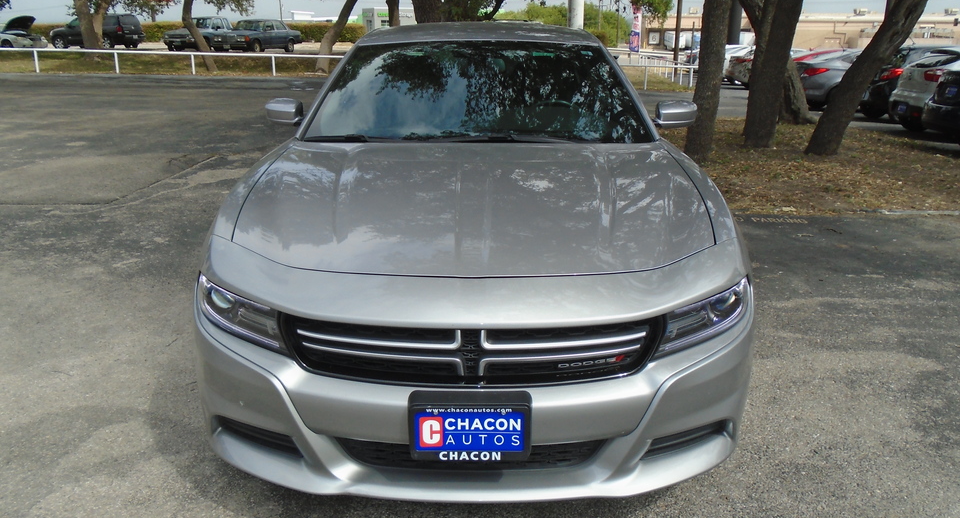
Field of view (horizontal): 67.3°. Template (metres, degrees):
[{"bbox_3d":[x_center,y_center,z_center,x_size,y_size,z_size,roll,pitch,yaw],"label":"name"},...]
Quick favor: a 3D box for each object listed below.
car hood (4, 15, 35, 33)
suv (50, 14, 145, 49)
[{"bbox_3d":[-23.127,-11.754,36.176,0.900,0.750,1.400,3,18,8],"label":"car hood"},{"bbox_3d":[-20.550,-12.170,38.550,4.950,1.850,1.920,4,19,12],"label":"suv"}]

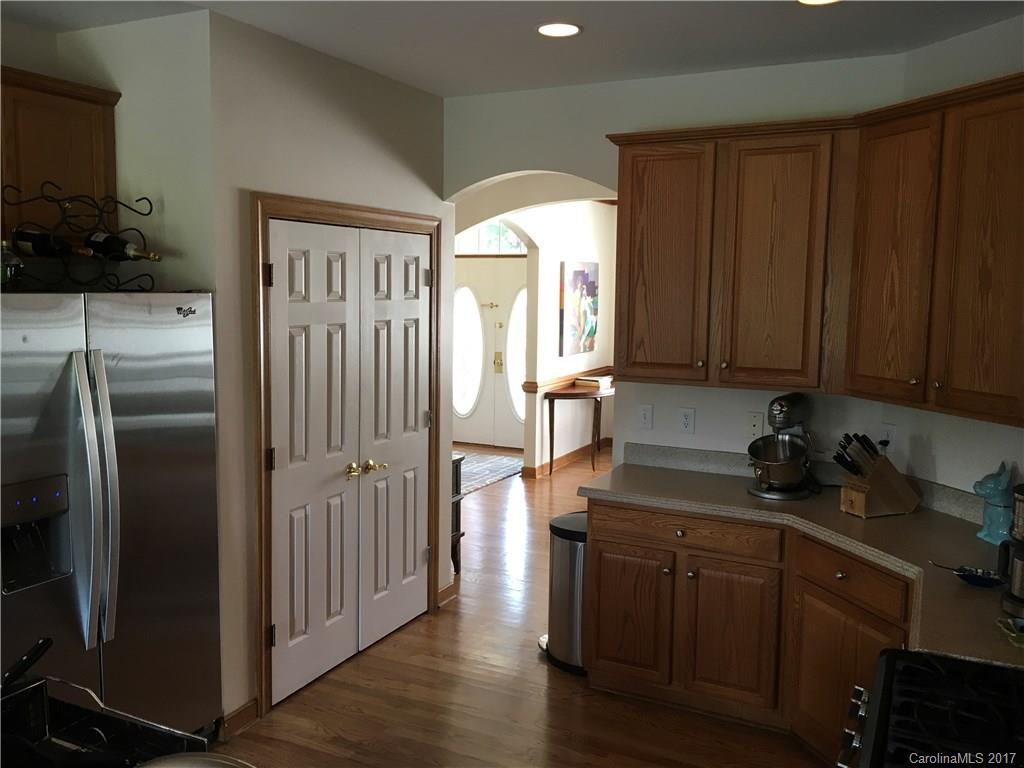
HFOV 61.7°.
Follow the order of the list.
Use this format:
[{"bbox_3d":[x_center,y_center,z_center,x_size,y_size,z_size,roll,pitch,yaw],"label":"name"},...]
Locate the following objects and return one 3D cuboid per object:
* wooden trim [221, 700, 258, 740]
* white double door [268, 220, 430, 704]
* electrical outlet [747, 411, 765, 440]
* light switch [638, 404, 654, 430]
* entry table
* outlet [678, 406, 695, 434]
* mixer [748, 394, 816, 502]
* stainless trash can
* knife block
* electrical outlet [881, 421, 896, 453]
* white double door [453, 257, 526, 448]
[{"bbox_3d":[-1.081,1.341,3.454,0.025,0.085,0.190,4,7,27],"label":"wooden trim"},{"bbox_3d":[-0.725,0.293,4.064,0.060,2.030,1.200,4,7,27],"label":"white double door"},{"bbox_3d":[1.126,0.195,3.970,0.077,0.120,0.010,4,7,27],"label":"electrical outlet"},{"bbox_3d":[0.661,0.165,4.208,0.077,0.120,0.010,4,7,27],"label":"light switch"},{"bbox_3d":[0.825,0.430,8.614,0.440,0.780,1.380,4,7,27],"label":"entry table"},{"bbox_3d":[0.840,0.178,4.116,0.077,0.120,0.010,4,7,27],"label":"outlet"},{"bbox_3d":[1.190,0.260,3.699,0.350,0.420,0.270,-5,9,-40],"label":"mixer"},{"bbox_3d":[0.310,0.991,4.132,0.340,0.670,0.370,4,7,27],"label":"stainless trash can"},{"bbox_3d":[1.469,0.387,3.396,0.280,0.250,0.128,-2,7,-22],"label":"knife block"},{"bbox_3d":[1.623,0.231,3.699,0.010,0.120,0.075,-3,7,-28],"label":"electrical outlet"},{"bbox_3d":[-0.215,-0.326,9.356,1.740,2.050,0.060,4,7,27],"label":"white double door"}]

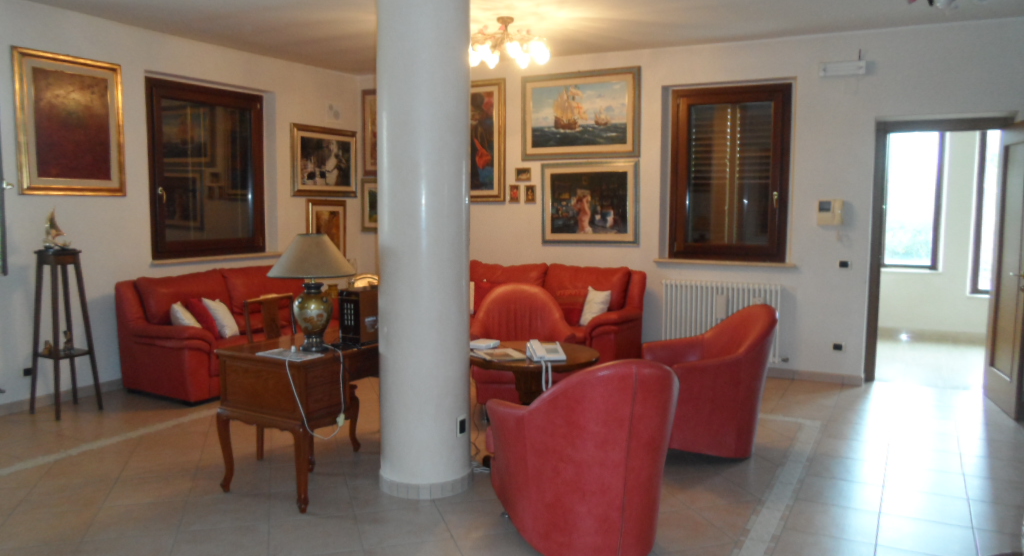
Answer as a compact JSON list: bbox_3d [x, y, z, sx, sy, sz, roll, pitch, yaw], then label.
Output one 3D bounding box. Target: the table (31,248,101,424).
[{"bbox_3d":[-3.258,0.396,5.362,0.350,1.180,0.350,3,7,28],"label":"table"}]

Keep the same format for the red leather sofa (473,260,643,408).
[{"bbox_3d":[0.144,0.353,7.119,2.120,0.940,1.000,3,7,28],"label":"red leather sofa"}]

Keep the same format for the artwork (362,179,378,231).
[{"bbox_3d":[-1.516,-0.828,8.396,0.510,0.612,0.041,3,7,28],"label":"artwork"}]

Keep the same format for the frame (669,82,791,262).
[{"bbox_3d":[1.982,-0.940,6.769,1.060,1.570,0.090,3,7,28],"label":"frame"}]

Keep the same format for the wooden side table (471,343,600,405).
[{"bbox_3d":[0.135,0.761,4.503,0.806,0.612,0.806,0,6,0],"label":"wooden side table"}]

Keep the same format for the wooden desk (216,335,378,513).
[{"bbox_3d":[-0.955,0.707,4.216,0.592,0.770,1.295,3,7,28],"label":"wooden desk"}]

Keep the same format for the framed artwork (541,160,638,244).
[{"bbox_3d":[0.737,-0.722,7.183,1.001,0.804,0.051,3,7,28],"label":"framed artwork"}]

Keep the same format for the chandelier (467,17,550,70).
[{"bbox_3d":[-0.047,-1.866,5.851,0.660,0.370,0.660,0,6,0],"label":"chandelier"}]

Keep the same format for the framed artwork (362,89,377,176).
[{"bbox_3d":[-1.403,-1.663,8.395,0.750,0.980,0.050,3,7,28],"label":"framed artwork"}]

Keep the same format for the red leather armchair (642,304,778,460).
[{"bbox_3d":[1.273,0.624,4.743,0.790,0.890,0.740,1,6,12],"label":"red leather armchair"}]

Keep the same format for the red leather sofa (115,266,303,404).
[{"bbox_3d":[-2.249,0.387,6.564,0.949,0.908,2.009,3,7,28],"label":"red leather sofa"}]

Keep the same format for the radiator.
[{"bbox_3d":[1.856,0.377,6.629,1.035,0.663,0.102,3,7,28],"label":"radiator"}]

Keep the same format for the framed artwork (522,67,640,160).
[{"bbox_3d":[0.634,-1.573,7.152,1.224,0.830,0.051,3,7,28],"label":"framed artwork"}]

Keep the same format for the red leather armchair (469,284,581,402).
[{"bbox_3d":[0.055,0.532,5.601,0.740,0.890,0.770,0,6,1],"label":"red leather armchair"}]

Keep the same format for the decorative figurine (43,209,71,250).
[{"bbox_3d":[-3.255,-0.340,5.287,0.090,0.310,0.180,3,7,28],"label":"decorative figurine"}]

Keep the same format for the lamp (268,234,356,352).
[{"bbox_3d":[-1.055,0.075,3.913,0.460,0.610,0.460,0,6,0],"label":"lamp"}]

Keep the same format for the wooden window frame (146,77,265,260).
[{"bbox_3d":[-2.820,-0.986,6.921,0.092,1.561,1.346,3,7,28],"label":"wooden window frame"}]

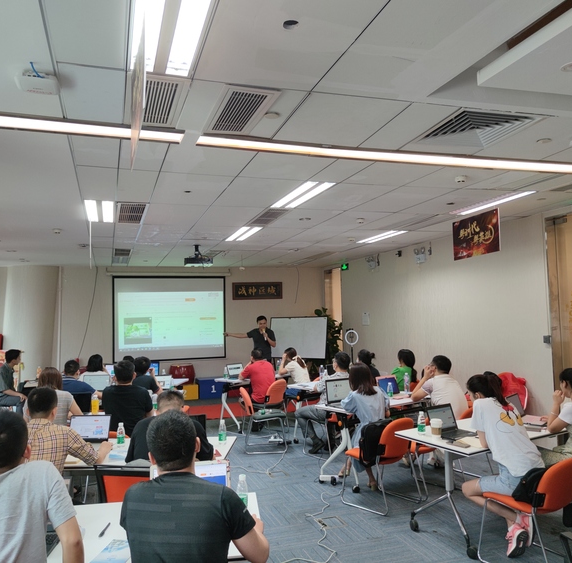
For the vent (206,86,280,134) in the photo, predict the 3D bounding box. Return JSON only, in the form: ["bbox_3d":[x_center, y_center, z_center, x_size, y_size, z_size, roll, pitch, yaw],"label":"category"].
[{"bbox_3d":[-0.265,-0.971,2.953,0.300,0.060,0.670,0,-4,-19],"label":"vent"}]

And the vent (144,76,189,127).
[{"bbox_3d":[-0.712,-0.968,2.790,0.300,0.060,0.660,0,-4,-19],"label":"vent"}]

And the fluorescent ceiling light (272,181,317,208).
[{"bbox_3d":[0.062,-0.832,5.033,0.110,0.050,1.150,-1,-4,-19],"label":"fluorescent ceiling light"}]

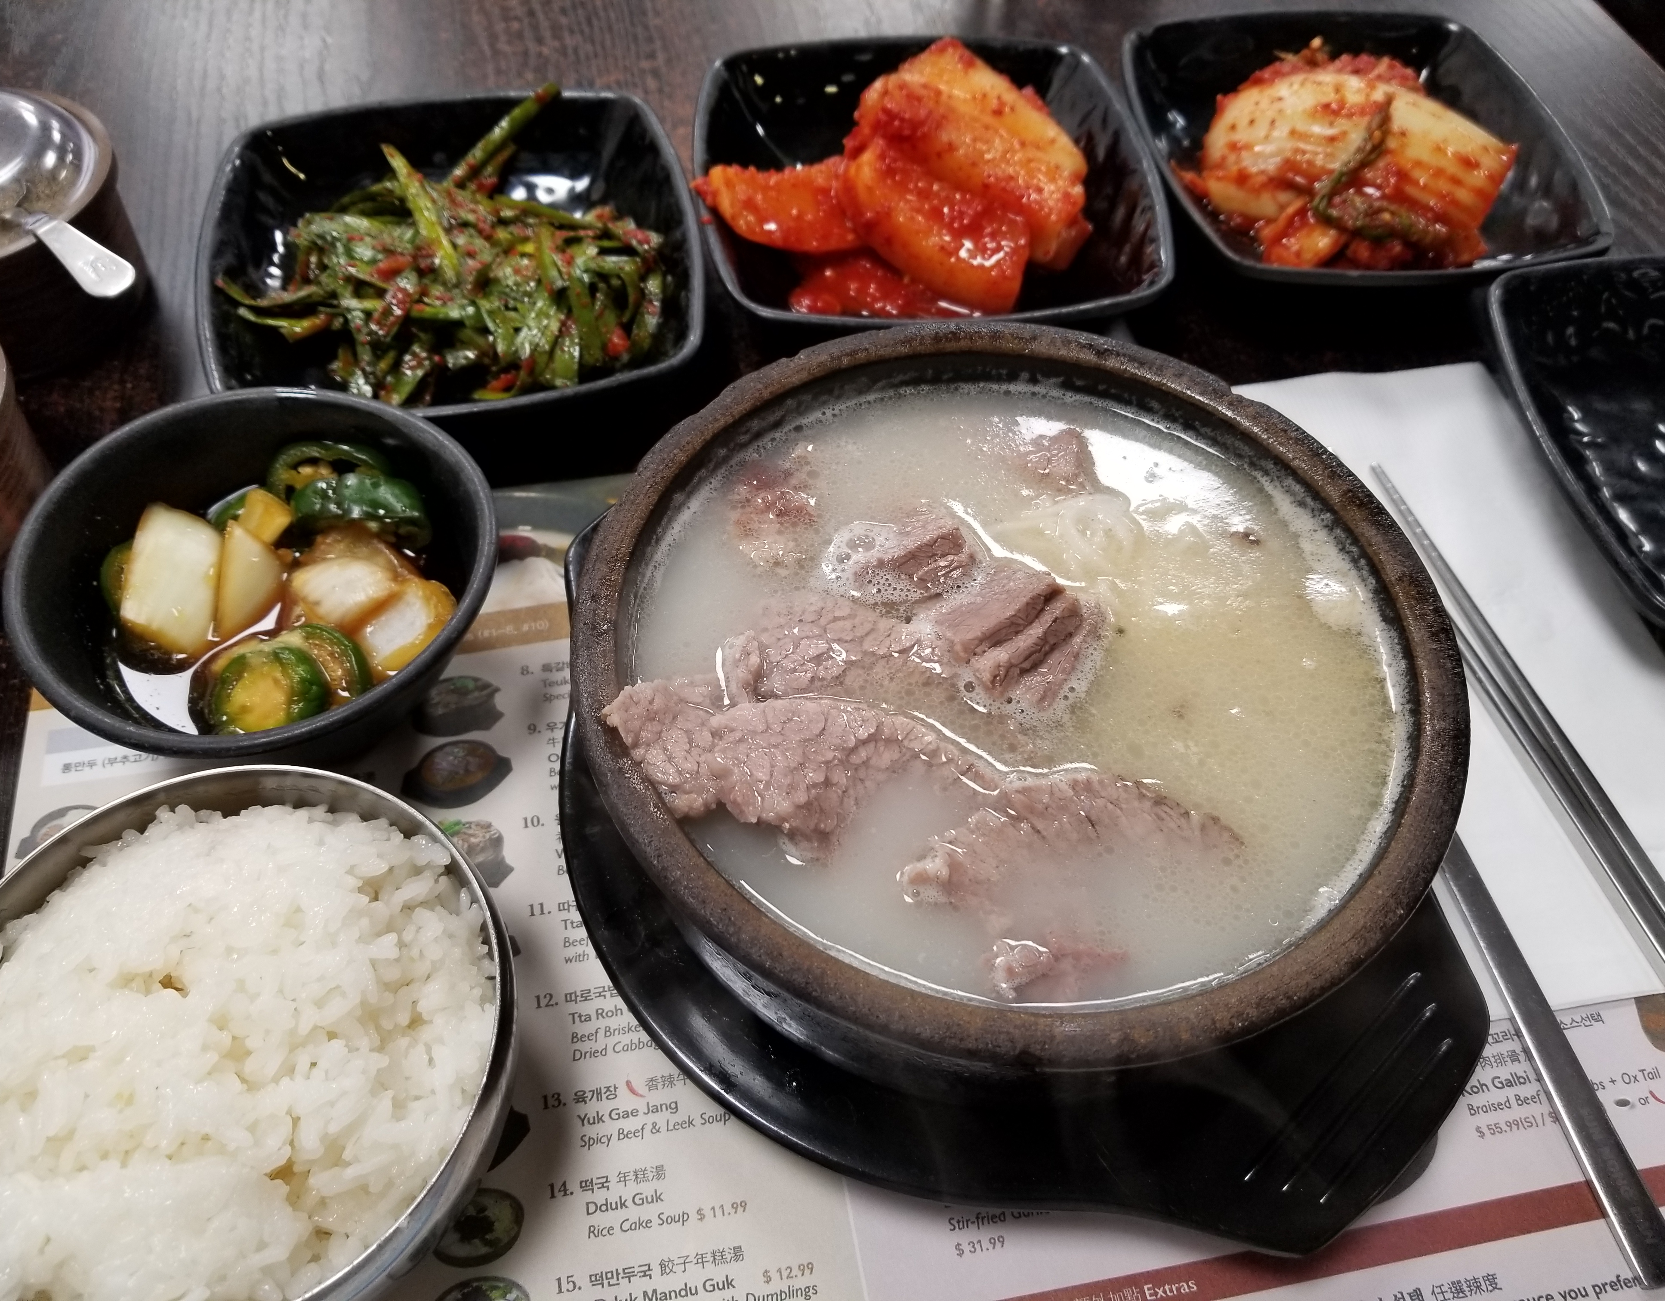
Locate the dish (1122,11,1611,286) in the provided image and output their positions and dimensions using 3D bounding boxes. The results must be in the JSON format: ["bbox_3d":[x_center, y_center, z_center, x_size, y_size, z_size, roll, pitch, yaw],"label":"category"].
[{"bbox_3d":[0.173,-0.161,0.448,0.143,0.038,0.143,-6,57,-6],"label":"dish"}]

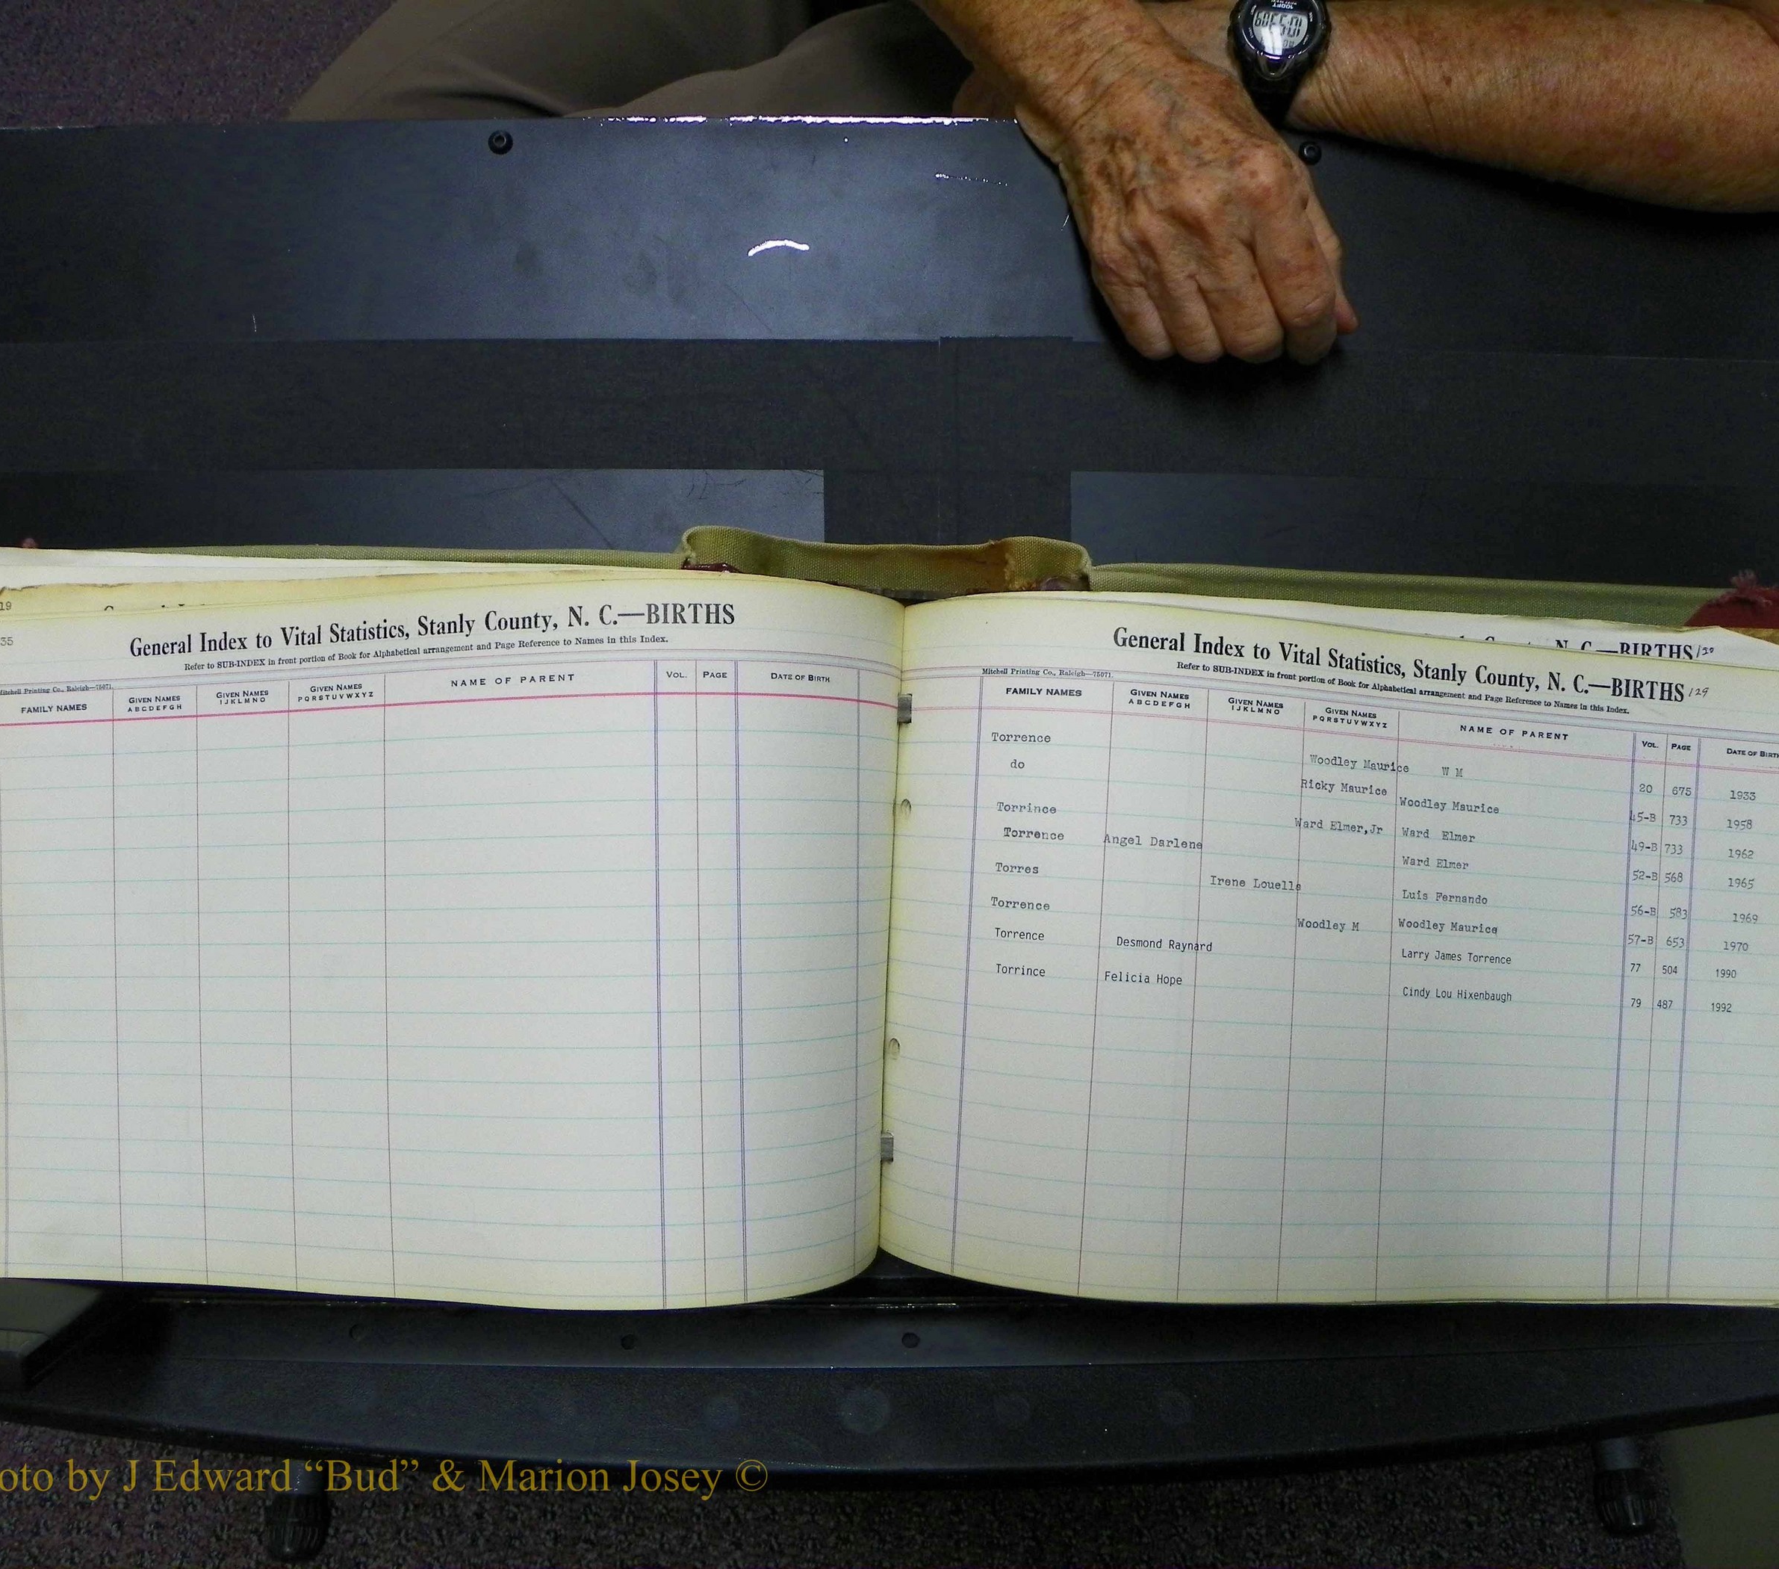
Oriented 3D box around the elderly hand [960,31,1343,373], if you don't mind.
[{"bbox_3d":[0.115,-0.224,0.610,0.095,0.070,0.155,-32,90,0],"label":"elderly hand"}]

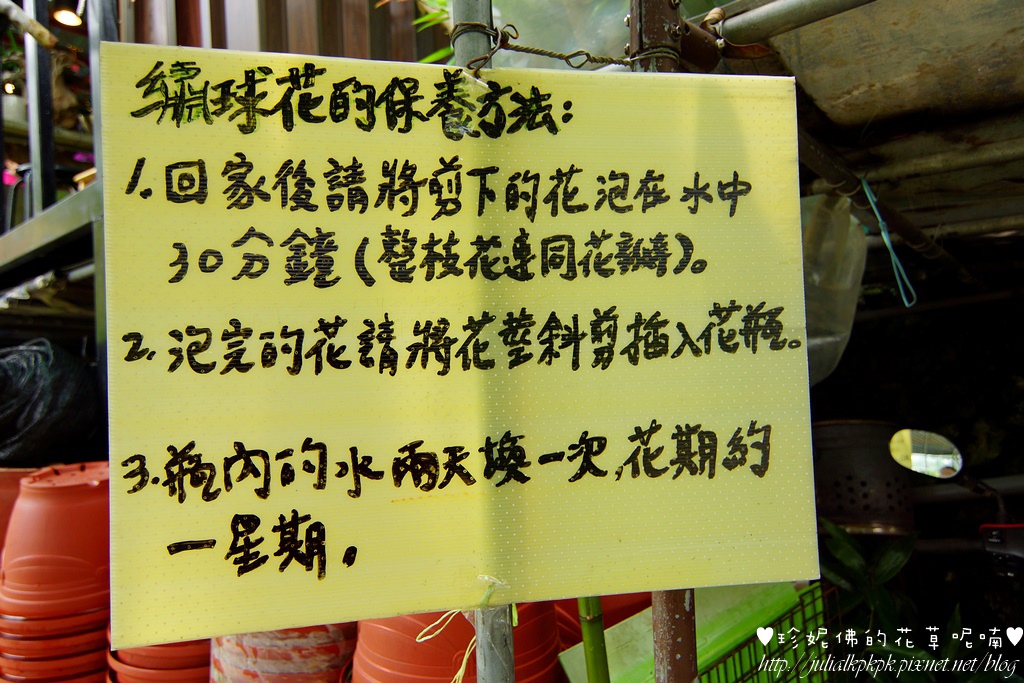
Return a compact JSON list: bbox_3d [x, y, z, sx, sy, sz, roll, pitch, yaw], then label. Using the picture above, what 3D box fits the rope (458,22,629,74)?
[{"bbox_3d":[0.035,-0.296,0.702,0.188,0.053,0.043,-2,0,-12],"label":"rope"}]

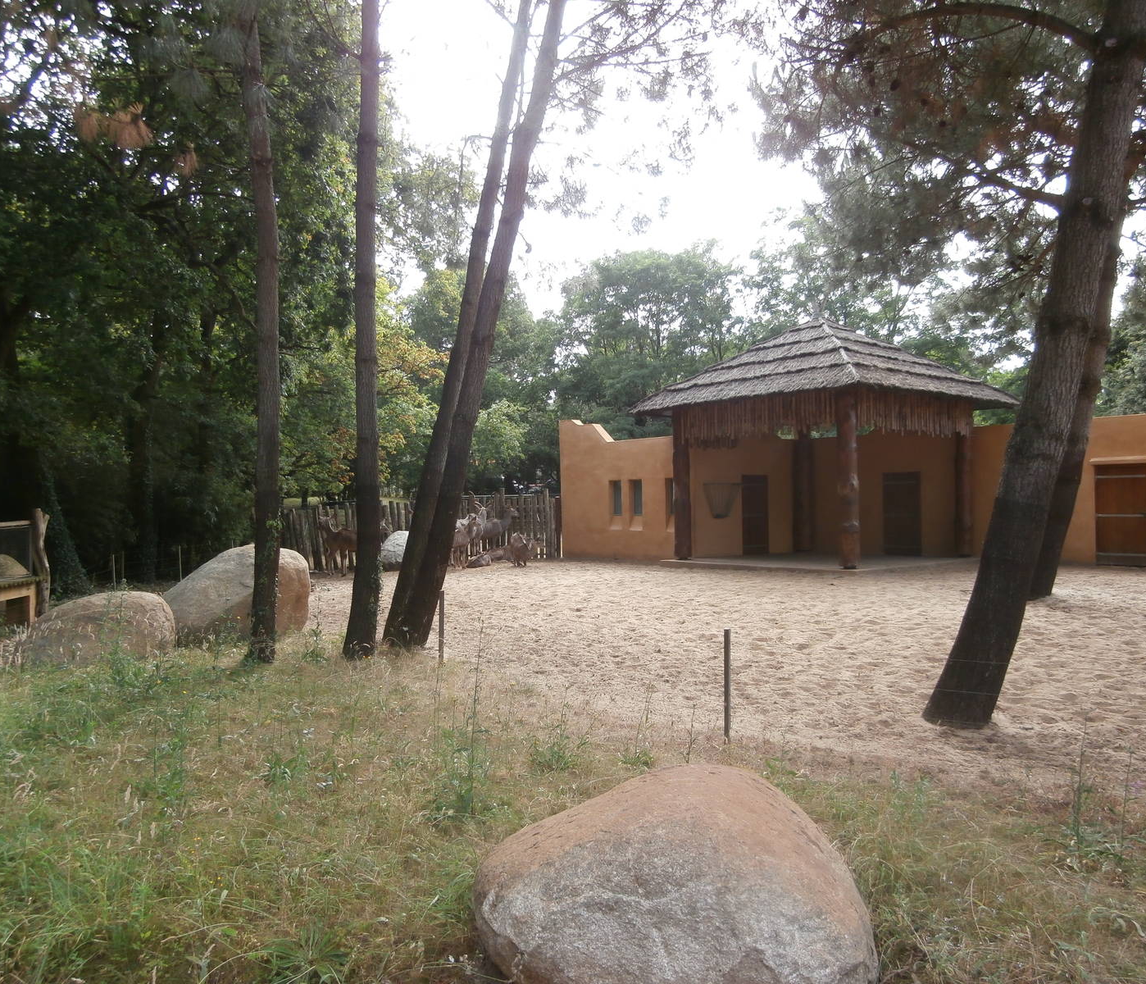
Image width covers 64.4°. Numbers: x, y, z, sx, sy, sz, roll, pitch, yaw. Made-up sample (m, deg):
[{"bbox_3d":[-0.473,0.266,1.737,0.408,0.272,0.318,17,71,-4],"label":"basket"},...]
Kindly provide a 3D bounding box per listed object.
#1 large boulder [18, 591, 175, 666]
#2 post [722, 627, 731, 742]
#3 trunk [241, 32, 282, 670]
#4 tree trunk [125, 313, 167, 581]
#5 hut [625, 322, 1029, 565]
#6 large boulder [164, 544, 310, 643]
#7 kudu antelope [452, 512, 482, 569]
[{"bbox_3d":[-4.880,1.360,9.330,1.620,0.700,1.100,0,-1,-27],"label":"large boulder"},{"bbox_3d":[0.960,1.205,5.690,0.050,0.720,0.050,-1,-1,9],"label":"post"},{"bbox_3d":[-3.100,-1.540,9.060,0.380,6.400,0.330,-1,-1,-18],"label":"trunk"},{"bbox_3d":[-9.030,-0.860,19.200,0.750,5.550,0.650,0,-1,-25],"label":"tree trunk"},{"bbox_3d":[6.210,-1.300,22.750,6.700,6.050,6.700,0,-1,-39],"label":"hut"},{"bbox_3d":[-4.100,1.170,10.850,1.800,1.080,1.350,-1,-1,-19],"label":"large boulder"},{"bbox_3d":[-2.650,1.180,22.200,0.600,1.340,1.300,-1,-1,27],"label":"kudu antelope"}]

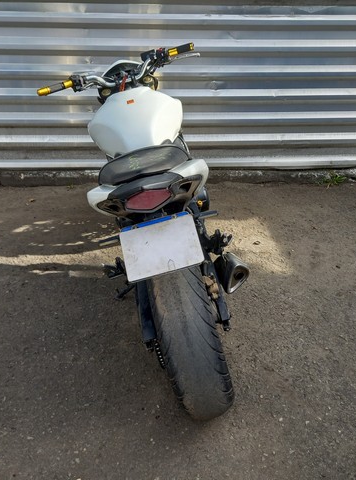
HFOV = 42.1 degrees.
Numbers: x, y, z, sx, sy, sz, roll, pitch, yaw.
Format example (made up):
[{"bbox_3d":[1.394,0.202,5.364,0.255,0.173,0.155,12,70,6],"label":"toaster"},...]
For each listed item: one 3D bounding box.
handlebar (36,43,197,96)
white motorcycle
[{"bbox_3d":[-0.284,-0.780,2.193,0.760,0.140,0.200,-17,28,-1],"label":"handlebar"},{"bbox_3d":[-0.113,-0.207,2.137,0.760,1.080,2.040,-17,28,0],"label":"white motorcycle"}]

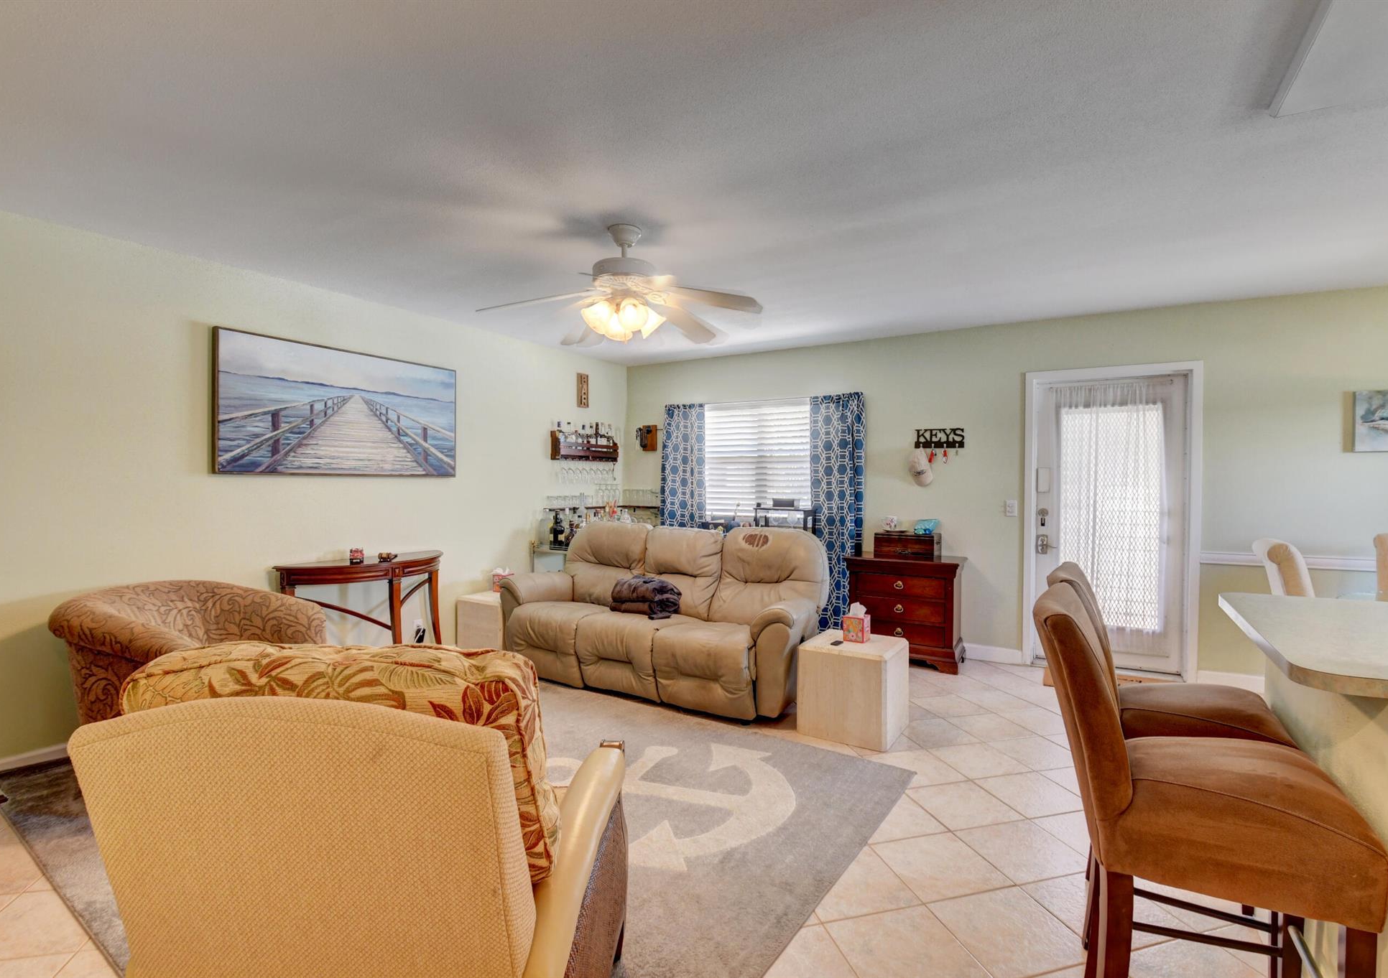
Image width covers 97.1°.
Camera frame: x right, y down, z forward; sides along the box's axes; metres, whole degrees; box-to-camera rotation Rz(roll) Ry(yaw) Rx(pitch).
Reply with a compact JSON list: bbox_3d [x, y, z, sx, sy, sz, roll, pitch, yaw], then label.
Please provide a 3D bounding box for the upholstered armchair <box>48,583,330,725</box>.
[{"bbox_3d":[-2.265,0.854,2.755,0.835,0.835,0.805,1,1,20],"label":"upholstered armchair"}]

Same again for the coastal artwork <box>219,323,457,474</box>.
[{"bbox_3d":[-2.165,-0.475,3.897,0.040,0.775,1.474,1,1,32],"label":"coastal artwork"}]

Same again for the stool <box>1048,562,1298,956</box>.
[{"bbox_3d":[1.359,0.771,1.785,0.573,1.066,0.463,1,1,27],"label":"stool"}]

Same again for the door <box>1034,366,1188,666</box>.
[{"bbox_3d":[2.802,0.218,4.159,0.875,1.982,0.050,1,1,32],"label":"door"}]

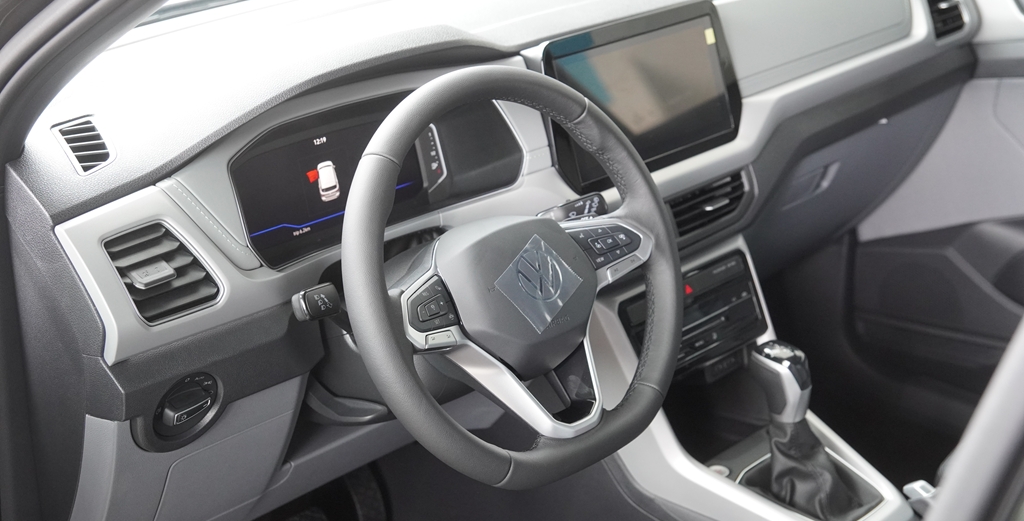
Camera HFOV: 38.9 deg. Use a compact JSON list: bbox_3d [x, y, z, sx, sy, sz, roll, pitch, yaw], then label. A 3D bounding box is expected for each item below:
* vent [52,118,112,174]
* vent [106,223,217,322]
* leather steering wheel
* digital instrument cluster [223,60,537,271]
[{"bbox_3d":[-0.344,-0.092,1.168,0.040,0.020,0.100,-7,33,-25],"label":"vent"},{"bbox_3d":[-0.287,0.007,1.174,0.095,0.082,0.035,-22,9,-41],"label":"vent"},{"bbox_3d":[-0.002,0.011,1.275,0.370,0.362,0.100,-22,4,-41],"label":"leather steering wheel"},{"bbox_3d":[-0.122,-0.095,1.352,0.355,0.140,0.050,-22,13,-41],"label":"digital instrument cluster"}]

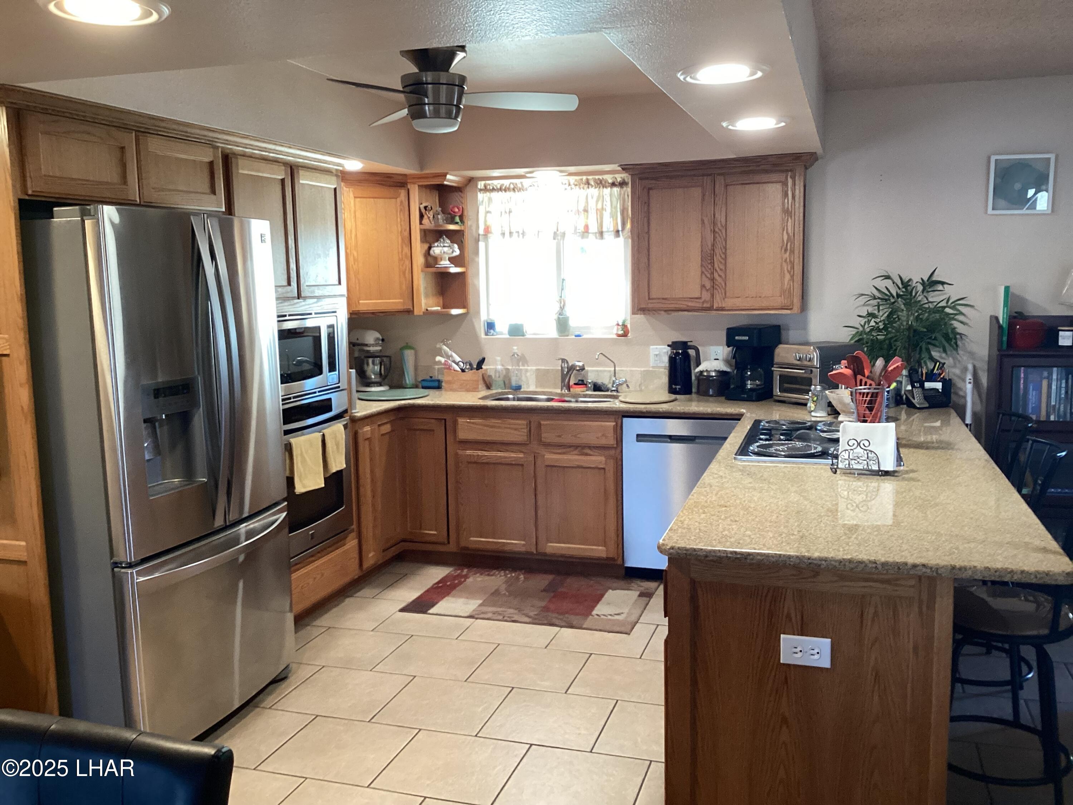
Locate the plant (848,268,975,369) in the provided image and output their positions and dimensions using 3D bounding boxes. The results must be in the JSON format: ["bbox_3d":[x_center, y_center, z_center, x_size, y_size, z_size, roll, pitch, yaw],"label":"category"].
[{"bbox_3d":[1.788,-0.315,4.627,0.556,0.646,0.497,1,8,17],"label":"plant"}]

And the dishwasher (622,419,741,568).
[{"bbox_3d":[0.811,0.438,5.042,0.602,0.810,0.610,1,8,17],"label":"dishwasher"}]

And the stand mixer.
[{"bbox_3d":[-0.961,-0.244,5.643,0.230,0.360,0.350,-6,9,-35],"label":"stand mixer"}]

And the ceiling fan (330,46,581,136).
[{"bbox_3d":[-0.387,-1.164,3.519,1.020,0.340,1.000,-2,7,-6],"label":"ceiling fan"}]

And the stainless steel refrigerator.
[{"bbox_3d":[-1.466,0.250,3.447,0.870,1.785,0.900,1,8,17],"label":"stainless steel refrigerator"}]

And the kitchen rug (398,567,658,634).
[{"bbox_3d":[-0.014,0.950,4.742,1.120,0.012,0.745,1,8,17],"label":"kitchen rug"}]

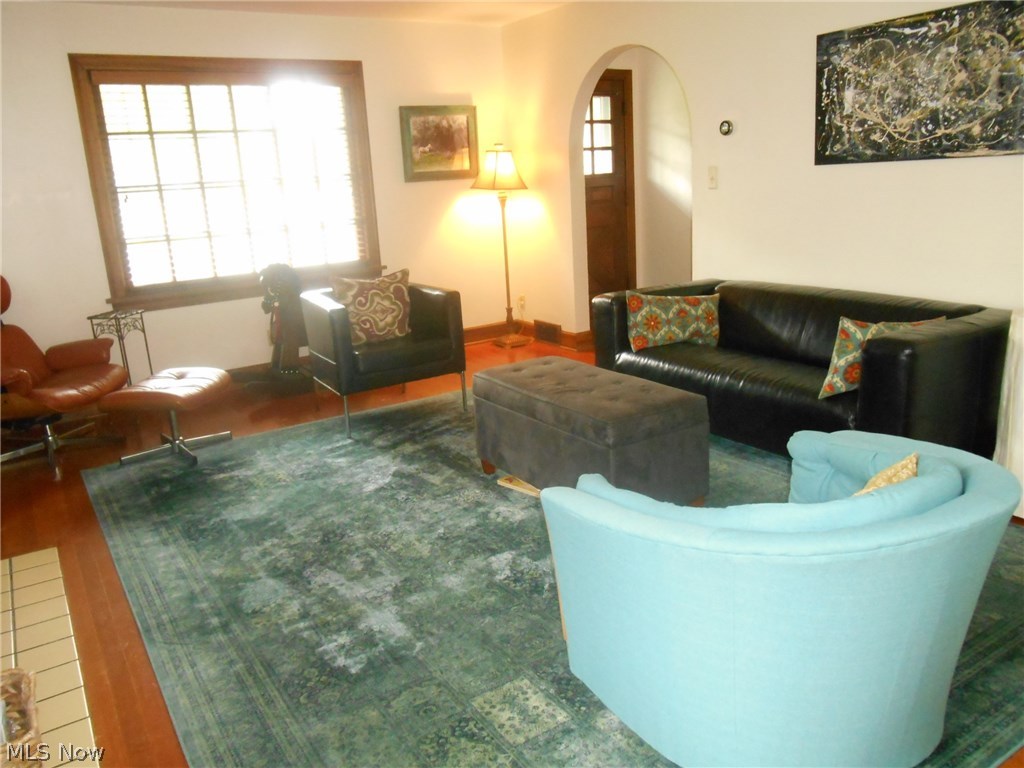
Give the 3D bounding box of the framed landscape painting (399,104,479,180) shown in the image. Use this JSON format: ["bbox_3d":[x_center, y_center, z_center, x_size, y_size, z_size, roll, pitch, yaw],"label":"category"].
[{"bbox_3d":[-0.541,-1.847,5.907,0.650,0.540,0.040,-12,17,-31],"label":"framed landscape painting"}]

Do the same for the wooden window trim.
[{"bbox_3d":[-1.786,-1.362,5.161,1.880,1.535,0.090,-12,17,-31],"label":"wooden window trim"}]

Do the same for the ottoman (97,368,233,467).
[{"bbox_3d":[-1.815,0.155,4.087,0.520,0.415,0.600,-2,15,5],"label":"ottoman"}]

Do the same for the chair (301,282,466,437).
[{"bbox_3d":[-0.807,-0.182,4.590,0.780,0.700,0.800,-12,17,-31],"label":"chair"}]

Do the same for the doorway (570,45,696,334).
[{"bbox_3d":[0.828,-1.164,5.235,0.130,2.090,1.200,-12,17,-31],"label":"doorway"}]

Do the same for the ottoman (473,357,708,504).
[{"bbox_3d":[0.286,0.236,3.176,0.470,0.490,0.965,-12,17,-31],"label":"ottoman"}]

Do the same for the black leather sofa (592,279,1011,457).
[{"bbox_3d":[1.305,-0.076,3.816,0.880,0.660,1.780,-12,17,-31],"label":"black leather sofa"}]

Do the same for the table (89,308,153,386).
[{"bbox_3d":[-2.363,-0.104,4.714,0.255,0.655,0.255,0,15,12],"label":"table"}]

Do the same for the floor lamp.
[{"bbox_3d":[-0.047,-1.091,6.147,0.330,1.580,0.330,-12,17,-31],"label":"floor lamp"}]

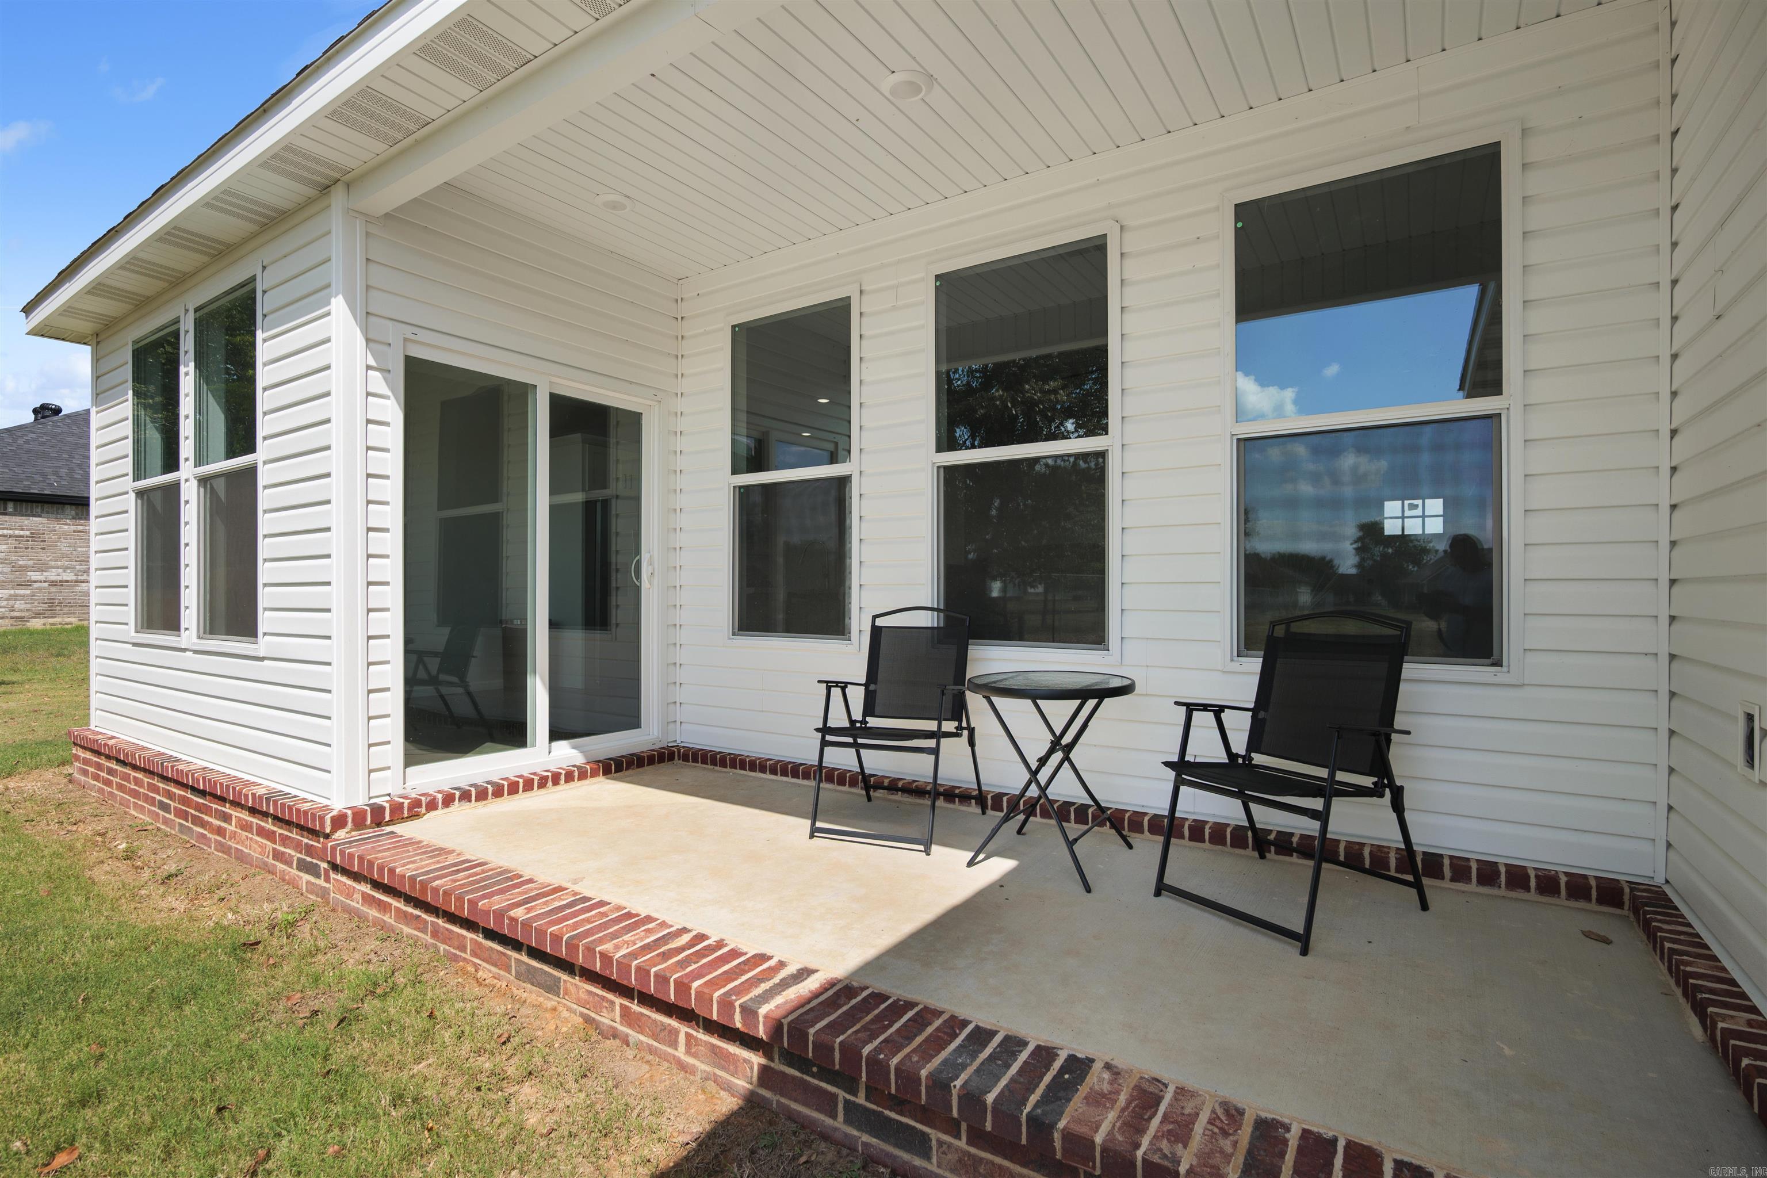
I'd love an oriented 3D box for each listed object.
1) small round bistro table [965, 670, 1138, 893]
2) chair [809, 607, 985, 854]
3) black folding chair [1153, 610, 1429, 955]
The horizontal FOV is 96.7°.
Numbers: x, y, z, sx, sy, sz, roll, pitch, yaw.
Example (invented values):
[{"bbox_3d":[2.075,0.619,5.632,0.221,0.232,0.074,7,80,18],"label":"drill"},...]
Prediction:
[{"bbox_3d":[0.615,0.659,2.886,0.600,0.657,0.600,0,0,0],"label":"small round bistro table"},{"bbox_3d":[0.059,0.532,3.295,0.562,0.914,0.635,0,0,23],"label":"chair"},{"bbox_3d":[1.275,0.530,2.491,0.635,0.914,0.562,0,0,-31],"label":"black folding chair"}]

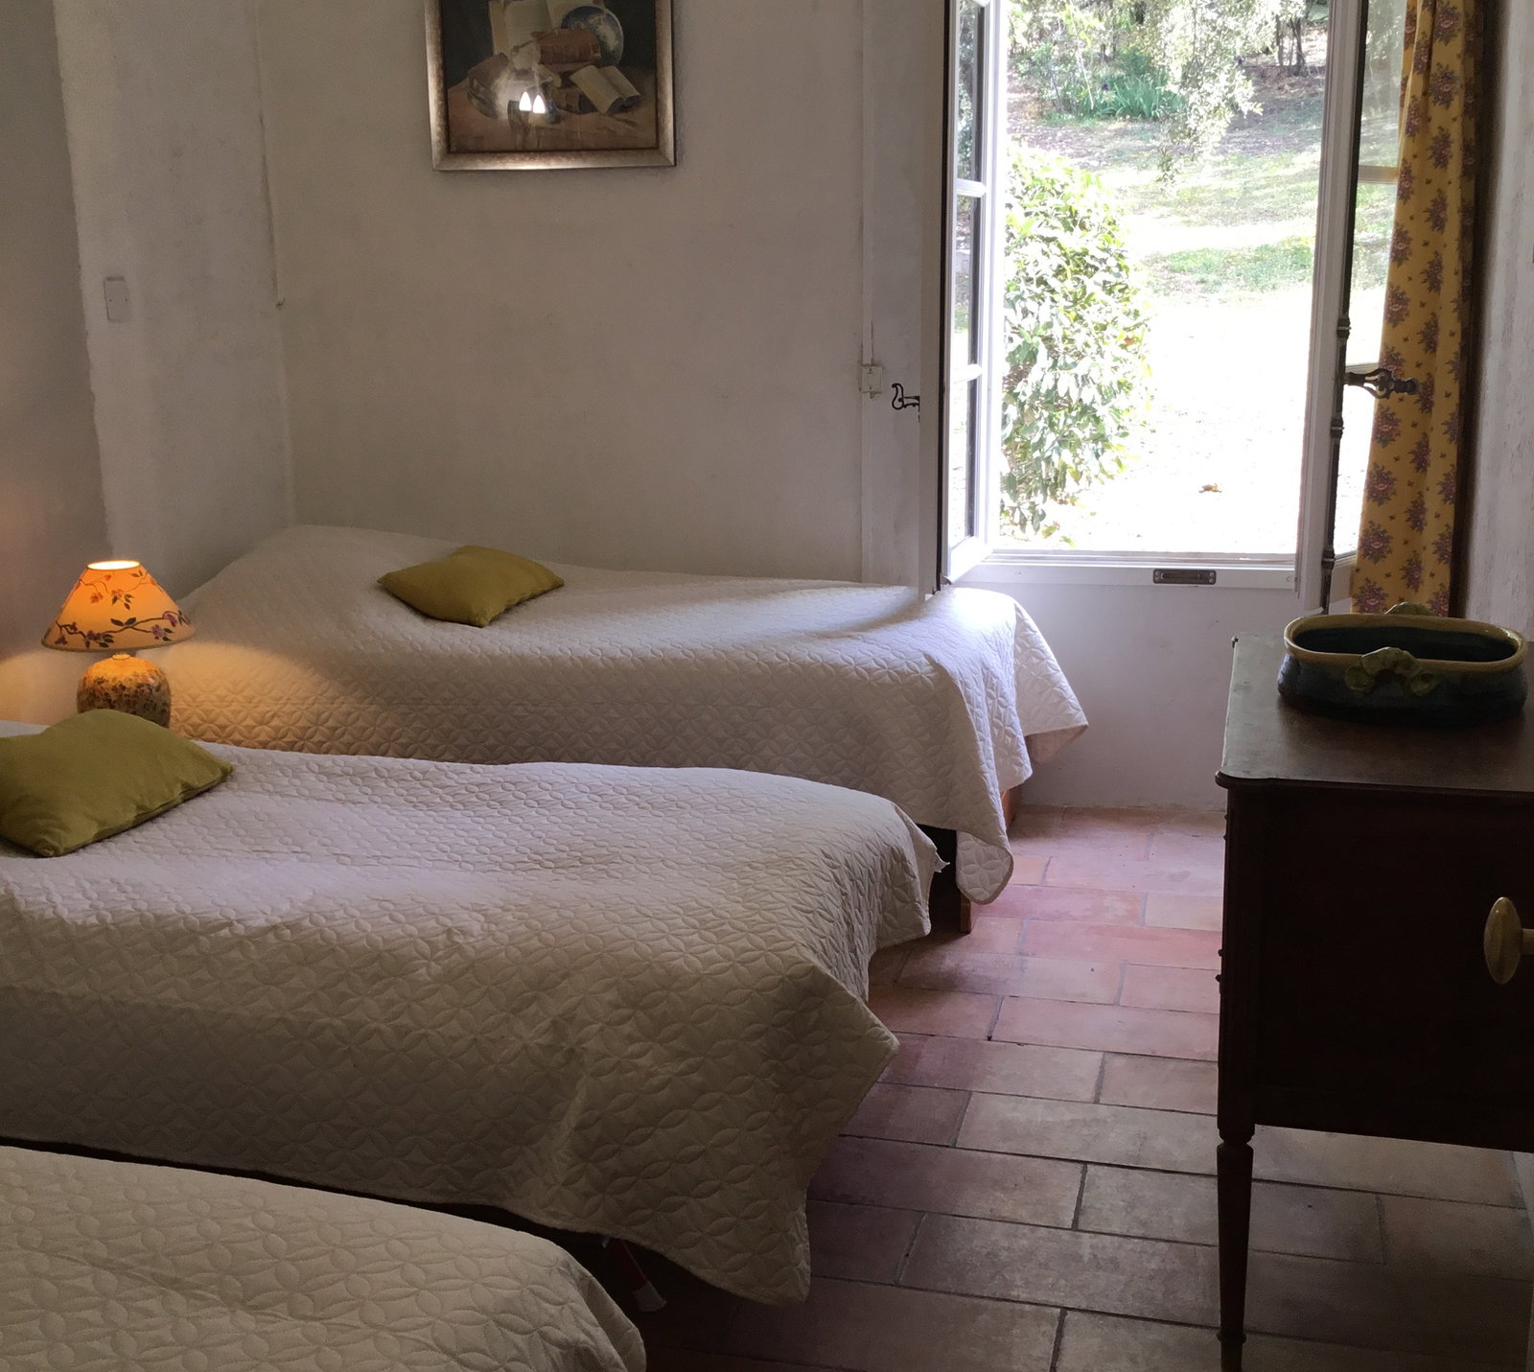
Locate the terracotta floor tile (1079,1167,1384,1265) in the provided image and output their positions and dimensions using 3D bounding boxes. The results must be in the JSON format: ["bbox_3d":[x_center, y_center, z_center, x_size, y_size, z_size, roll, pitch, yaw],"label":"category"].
[{"bbox_3d":[0.706,0.811,2.793,0.436,0.018,0.203,3,14,14],"label":"terracotta floor tile"}]

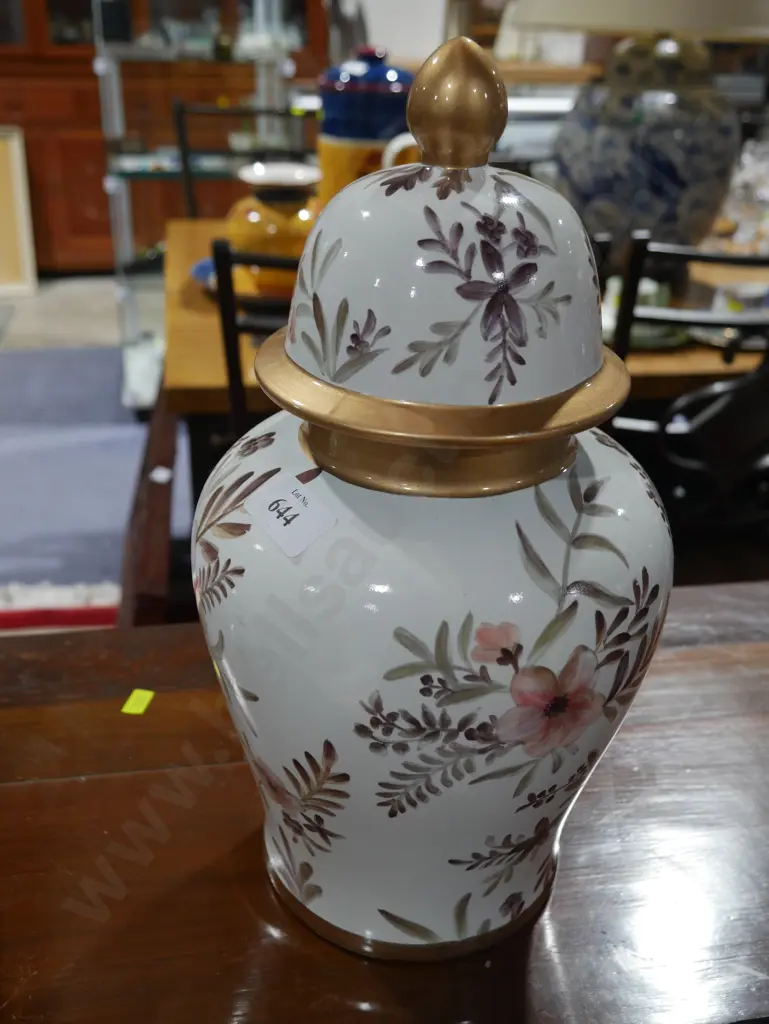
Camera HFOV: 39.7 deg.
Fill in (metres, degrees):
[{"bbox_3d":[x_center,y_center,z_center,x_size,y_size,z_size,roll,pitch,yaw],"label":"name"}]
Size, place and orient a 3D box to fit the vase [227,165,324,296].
[{"bbox_3d":[-0.160,-0.427,1.633,0.158,0.181,0.158,2,31,0],"label":"vase"}]

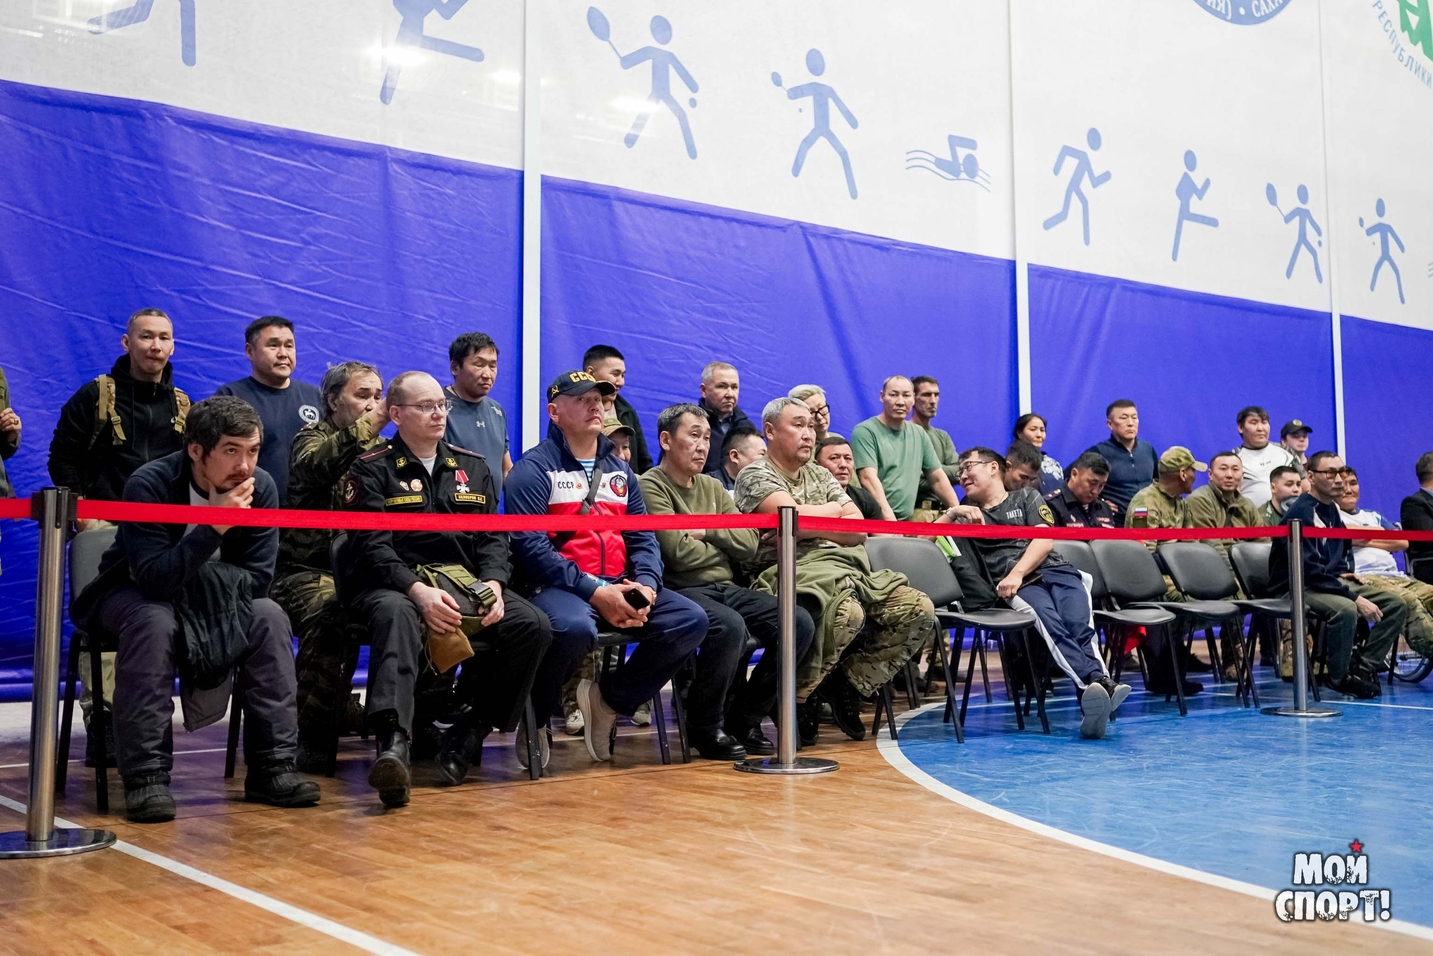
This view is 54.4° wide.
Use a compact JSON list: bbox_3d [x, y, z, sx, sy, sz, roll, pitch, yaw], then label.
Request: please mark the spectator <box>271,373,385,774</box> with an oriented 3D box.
[{"bbox_3d":[-1.381,0.296,5.270,0.580,1.480,0.750,3,-5,-40],"label":"spectator"}]

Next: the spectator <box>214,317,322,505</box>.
[{"bbox_3d":[-1.833,0.197,5.697,0.520,1.740,0.340,2,-4,-31],"label":"spectator"}]

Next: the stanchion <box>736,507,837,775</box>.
[{"bbox_3d":[0.244,0.557,4.919,0.355,0.905,0.355,0,-4,0],"label":"stanchion"}]

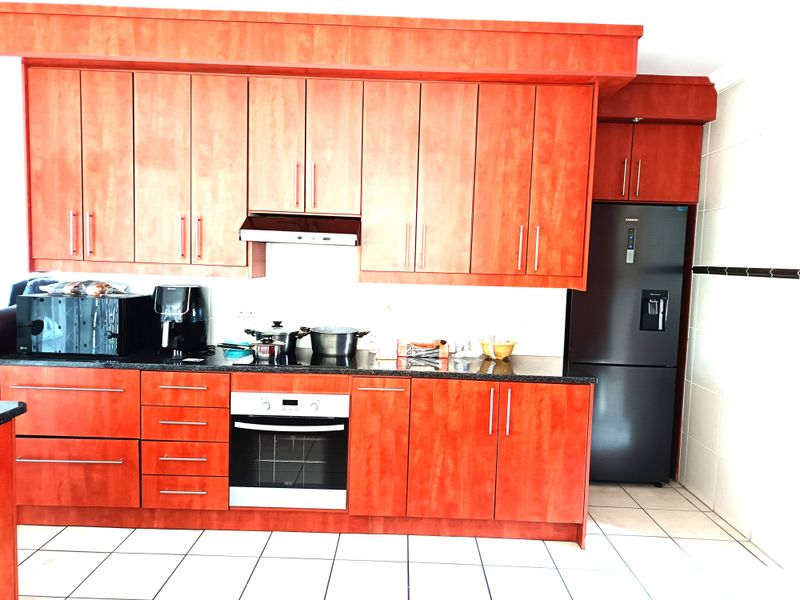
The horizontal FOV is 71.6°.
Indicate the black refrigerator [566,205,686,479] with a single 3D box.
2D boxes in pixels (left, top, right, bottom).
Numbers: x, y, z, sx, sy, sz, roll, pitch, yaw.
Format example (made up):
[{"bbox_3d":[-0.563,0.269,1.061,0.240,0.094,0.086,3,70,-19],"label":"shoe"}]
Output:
[{"bbox_3d":[1.463,0.284,3.936,0.707,1.840,0.700,2,4,0],"label":"black refrigerator"}]

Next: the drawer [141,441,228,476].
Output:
[{"bbox_3d":[-1.085,0.785,3.036,0.439,0.178,0.500,2,4,0],"label":"drawer"}]

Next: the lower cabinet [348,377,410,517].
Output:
[{"bbox_3d":[-0.101,0.727,3.066,0.299,0.706,0.590,2,4,0],"label":"lower cabinet"}]

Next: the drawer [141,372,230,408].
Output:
[{"bbox_3d":[-1.072,0.437,3.020,0.450,0.181,0.525,2,4,0],"label":"drawer"}]

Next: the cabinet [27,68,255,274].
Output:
[{"bbox_3d":[-1.368,-0.675,3.076,1.180,1.066,0.336,2,4,0],"label":"cabinet"}]

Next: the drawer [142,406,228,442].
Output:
[{"bbox_3d":[-1.080,0.608,3.023,0.439,0.177,0.500,2,4,0],"label":"drawer"}]

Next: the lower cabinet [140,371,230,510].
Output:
[{"bbox_3d":[-1.079,0.696,3.074,0.450,0.706,0.590,2,4,0],"label":"lower cabinet"}]

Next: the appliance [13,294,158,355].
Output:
[{"bbox_3d":[-1.710,0.128,3.075,0.538,0.305,0.407,2,4,1],"label":"appliance"}]

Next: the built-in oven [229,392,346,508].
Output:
[{"bbox_3d":[-0.554,0.747,3.057,0.595,0.587,0.570,2,4,0],"label":"built-in oven"}]

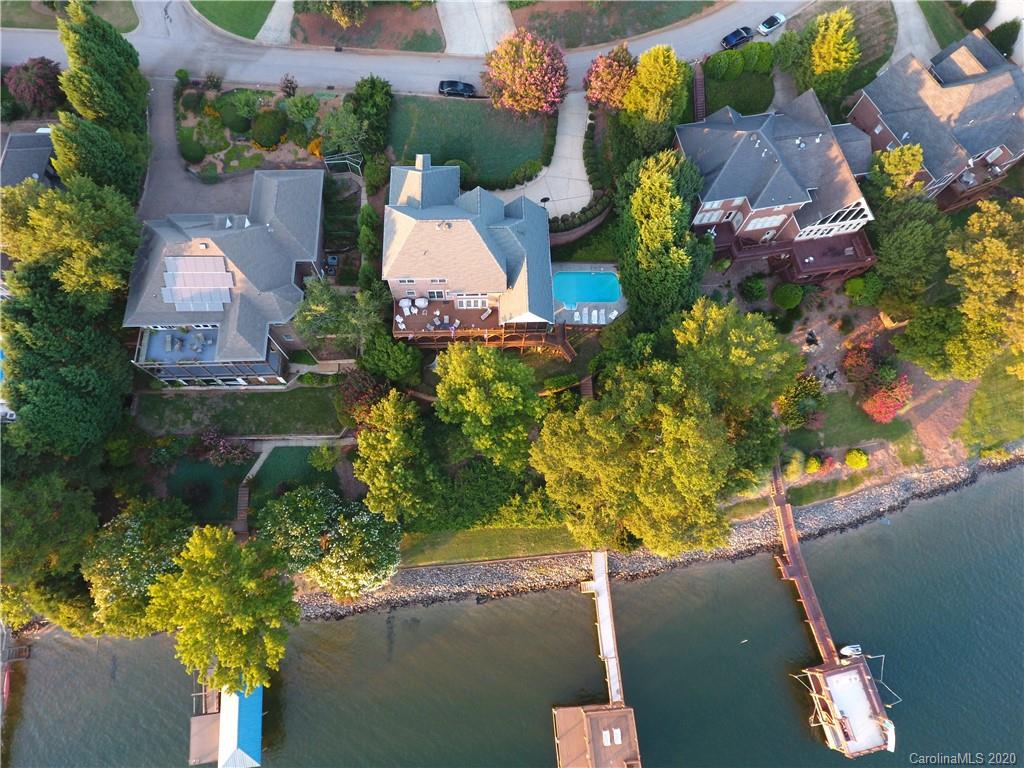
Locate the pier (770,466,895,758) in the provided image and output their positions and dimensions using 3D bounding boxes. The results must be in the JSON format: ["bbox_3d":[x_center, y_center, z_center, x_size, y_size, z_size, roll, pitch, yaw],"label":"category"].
[{"bbox_3d":[33.461,24.044,64.757,6.729,4.600,29.730,-11,70,-6],"label":"pier"}]

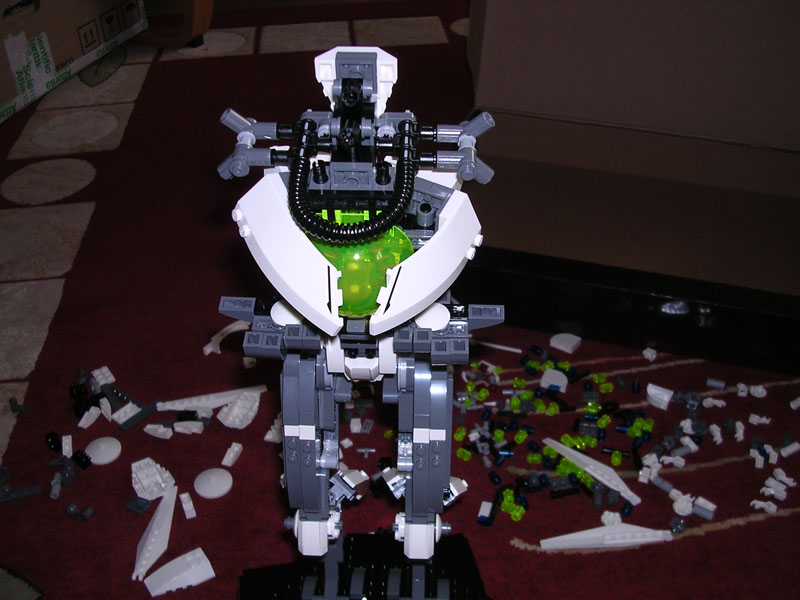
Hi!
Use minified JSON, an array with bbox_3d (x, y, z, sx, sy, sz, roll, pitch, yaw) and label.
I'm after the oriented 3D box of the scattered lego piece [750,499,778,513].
[{"bbox_3d":[0.287,0.163,0.694,0.021,0.005,0.009,8,33,12],"label":"scattered lego piece"}]

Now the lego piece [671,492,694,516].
[{"bbox_3d":[0.222,0.161,0.690,0.019,0.008,0.015,-23,41,-26],"label":"lego piece"}]

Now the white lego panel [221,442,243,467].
[{"bbox_3d":[-0.143,0.131,0.746,0.008,0.010,0.024,6,37,11],"label":"white lego panel"}]

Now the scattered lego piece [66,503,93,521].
[{"bbox_3d":[-0.250,0.166,0.687,0.022,0.008,0.009,9,34,14],"label":"scattered lego piece"}]

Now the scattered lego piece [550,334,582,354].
[{"bbox_3d":[0.167,0.042,0.881,0.024,0.009,0.024,22,38,30],"label":"scattered lego piece"}]

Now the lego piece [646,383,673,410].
[{"bbox_3d":[0.234,0.087,0.787,0.023,0.011,0.017,15,40,22],"label":"lego piece"}]

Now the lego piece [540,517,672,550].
[{"bbox_3d":[0.157,0.178,0.669,0.101,0.006,0.018,-3,33,-5],"label":"lego piece"}]

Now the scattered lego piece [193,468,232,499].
[{"bbox_3d":[-0.156,0.152,0.734,0.032,0.007,0.032,0,38,2],"label":"scattered lego piece"}]

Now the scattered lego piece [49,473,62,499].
[{"bbox_3d":[-0.278,0.151,0.711,0.009,0.007,0.021,-7,33,-10],"label":"scattered lego piece"}]

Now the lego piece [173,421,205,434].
[{"bbox_3d":[-0.188,0.114,0.783,0.026,0.007,0.009,1,38,4],"label":"lego piece"}]

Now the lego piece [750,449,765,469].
[{"bbox_3d":[0.300,0.133,0.736,0.009,0.005,0.018,-3,38,-1],"label":"lego piece"}]

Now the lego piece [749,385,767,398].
[{"bbox_3d":[0.333,0.085,0.816,0.016,0.005,0.015,0,32,0],"label":"lego piece"}]

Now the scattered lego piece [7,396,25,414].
[{"bbox_3d":[-0.354,0.097,0.812,0.015,0.007,0.013,2,38,6],"label":"scattered lego piece"}]

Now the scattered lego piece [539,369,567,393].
[{"bbox_3d":[0.144,0.075,0.817,0.024,0.007,0.022,14,41,20],"label":"scattered lego piece"}]

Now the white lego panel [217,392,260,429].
[{"bbox_3d":[-0.144,0.098,0.788,0.032,0.014,0.044,4,37,8],"label":"white lego panel"}]

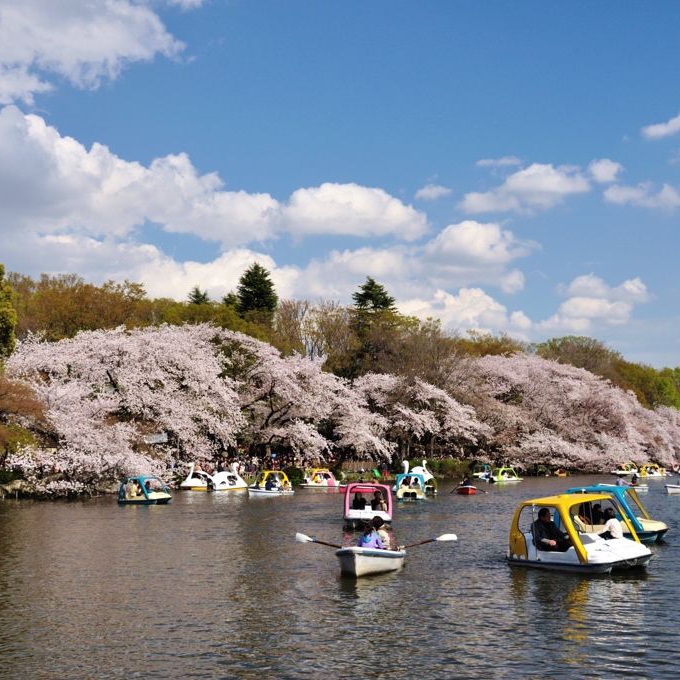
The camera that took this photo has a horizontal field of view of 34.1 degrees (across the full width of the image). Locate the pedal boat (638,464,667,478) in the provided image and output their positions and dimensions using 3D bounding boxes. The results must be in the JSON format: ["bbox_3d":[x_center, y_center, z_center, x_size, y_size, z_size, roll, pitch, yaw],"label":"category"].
[{"bbox_3d":[33.748,14.351,120.119,2.650,1.430,1.470,1,-6,-12],"label":"pedal boat"}]

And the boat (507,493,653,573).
[{"bbox_3d":[4.848,3.878,22.524,1.470,1.430,2.650,4,-8,-37],"label":"boat"}]

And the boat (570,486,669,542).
[{"bbox_3d":[7.280,4.647,29.720,2.650,1.430,1.470,-4,-7,26],"label":"boat"}]

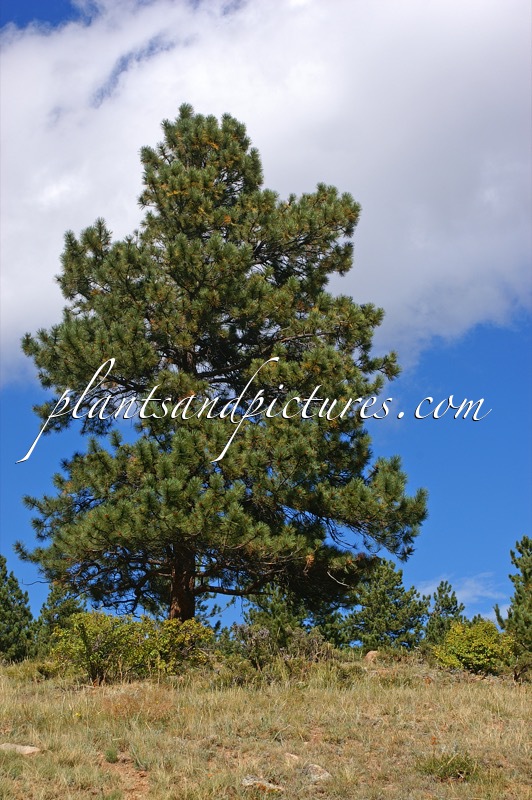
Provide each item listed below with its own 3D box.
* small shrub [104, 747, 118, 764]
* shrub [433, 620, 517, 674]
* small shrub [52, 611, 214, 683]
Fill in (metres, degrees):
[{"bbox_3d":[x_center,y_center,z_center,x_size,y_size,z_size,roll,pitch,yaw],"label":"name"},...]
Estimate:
[{"bbox_3d":[-1.373,3.159,14.800,0.120,0.160,0.120,0,-9,0],"label":"small shrub"},{"bbox_3d":[3.881,4.607,31.000,1.450,1.020,1.250,0,-9,0],"label":"shrub"},{"bbox_3d":[-2.291,4.263,28.800,2.750,1.250,1.750,0,-9,0],"label":"small shrub"}]

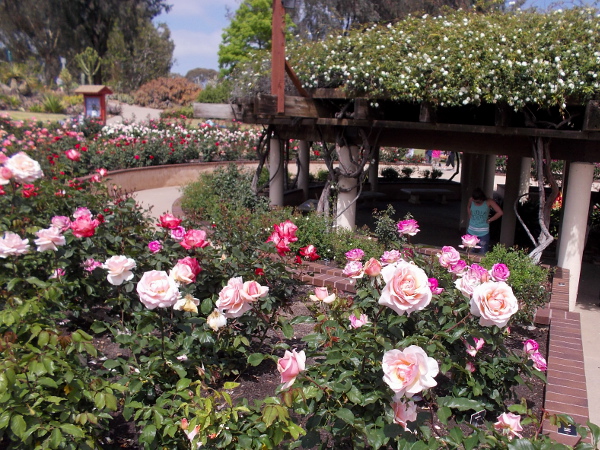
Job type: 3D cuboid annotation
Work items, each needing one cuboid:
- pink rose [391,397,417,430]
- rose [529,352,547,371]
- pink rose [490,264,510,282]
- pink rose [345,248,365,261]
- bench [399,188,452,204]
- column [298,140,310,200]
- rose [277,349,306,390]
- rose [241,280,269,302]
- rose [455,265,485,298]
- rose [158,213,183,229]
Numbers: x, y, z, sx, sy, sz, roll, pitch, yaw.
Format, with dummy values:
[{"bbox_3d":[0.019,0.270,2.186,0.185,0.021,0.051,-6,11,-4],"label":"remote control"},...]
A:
[{"bbox_3d":[0.256,0.459,1.230,0.070,0.080,0.070,-4,13,-22],"label":"pink rose"},{"bbox_3d":[1.067,0.611,2.250,0.070,0.092,0.080,9,15,35],"label":"rose"},{"bbox_3d":[0.718,0.170,1.800,0.070,0.066,0.065,5,12,22],"label":"pink rose"},{"bbox_3d":[0.255,0.140,2.350,0.095,0.058,0.090,1,12,0],"label":"pink rose"},{"bbox_3d":[4.216,-0.936,16.746,1.550,0.450,0.450,-1,11,-9],"label":"bench"},{"bbox_3d":[0.121,-1.648,15.200,0.310,2.100,0.310,1,12,0],"label":"column"},{"bbox_3d":[-0.020,0.345,1.200,0.067,0.082,0.065,1,11,-1],"label":"rose"},{"bbox_3d":[-0.136,0.198,1.500,0.080,0.055,0.075,0,11,-5],"label":"rose"},{"bbox_3d":[0.558,0.184,1.650,0.095,0.080,0.085,5,12,19],"label":"rose"},{"bbox_3d":[-0.541,-0.019,2.100,0.096,0.063,0.090,-2,12,-14],"label":"rose"}]

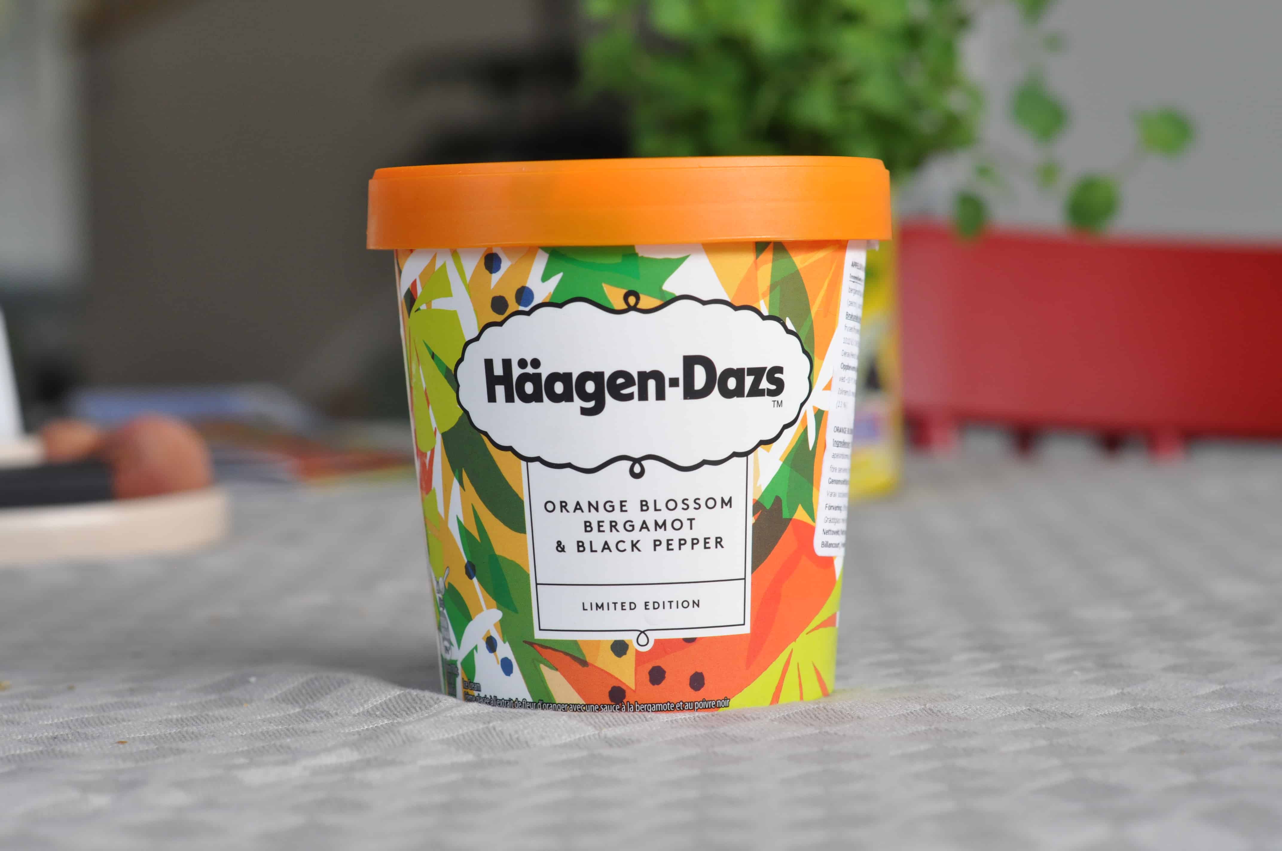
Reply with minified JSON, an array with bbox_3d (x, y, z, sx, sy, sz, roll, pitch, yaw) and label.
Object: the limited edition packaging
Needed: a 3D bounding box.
[{"bbox_3d":[-0.001,0.000,0.502,0.098,0.097,0.098,-1,4,-2],"label":"limited edition packaging"}]

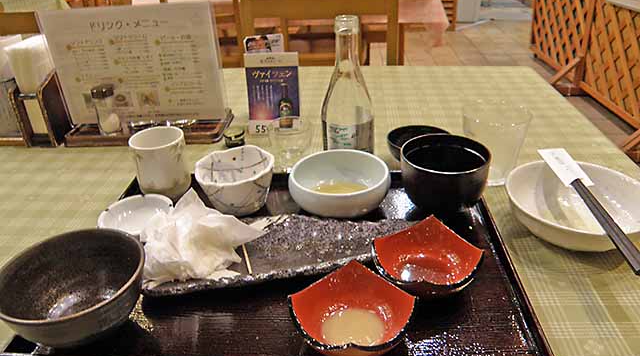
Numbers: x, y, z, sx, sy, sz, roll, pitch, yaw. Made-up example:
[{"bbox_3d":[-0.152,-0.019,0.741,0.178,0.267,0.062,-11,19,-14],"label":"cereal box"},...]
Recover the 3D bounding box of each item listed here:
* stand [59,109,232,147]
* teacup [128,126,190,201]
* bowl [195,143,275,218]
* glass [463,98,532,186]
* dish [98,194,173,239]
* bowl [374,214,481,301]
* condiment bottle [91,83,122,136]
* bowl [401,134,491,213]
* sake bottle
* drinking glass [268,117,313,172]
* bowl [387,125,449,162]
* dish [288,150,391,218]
[{"bbox_3d":[-0.304,-0.094,0.869,0.275,0.033,0.117,0,28,5],"label":"stand"},{"bbox_3d":[-0.209,-0.019,0.641,0.070,0.077,0.070,0,28,5],"label":"teacup"},{"bbox_3d":[-0.103,0.008,0.602,0.099,0.056,0.099,-2,28,1],"label":"bowl"},{"bbox_3d":[0.221,-0.041,0.619,0.082,0.090,0.082,0,30,3],"label":"glass"},{"bbox_3d":[-0.212,0.052,0.566,0.087,0.024,0.087,-2,28,1],"label":"dish"},{"bbox_3d":[0.103,0.082,0.466,0.088,0.045,0.088,-17,31,-25],"label":"bowl"},{"bbox_3d":[-0.375,-0.118,0.844,0.042,0.085,0.042,0,28,5],"label":"condiment bottle"},{"bbox_3d":[0.144,-0.003,0.563,0.100,0.060,0.100,0,30,3],"label":"bowl"},{"bbox_3d":[0.036,-0.101,0.617,0.070,0.204,0.070,0,30,3],"label":"sake bottle"},{"bbox_3d":[-0.039,-0.043,0.663,0.059,0.063,0.059,0,30,3],"label":"drinking glass"},{"bbox_3d":[0.154,-0.048,0.745,0.100,0.037,0.100,0,28,5],"label":"bowl"},{"bbox_3d":[0.025,0.009,0.605,0.126,0.044,0.126,0,28,5],"label":"dish"}]

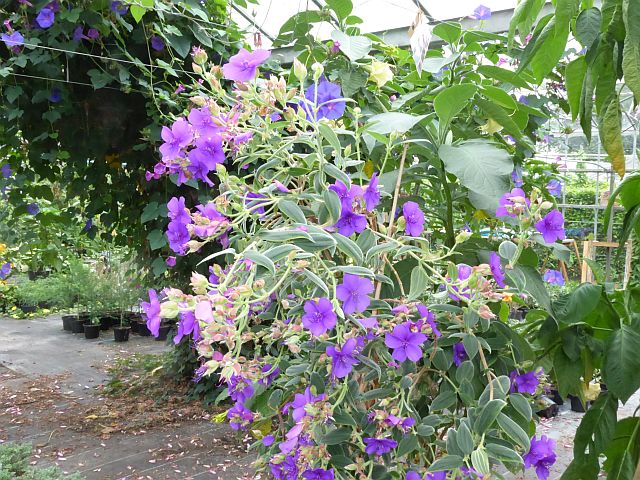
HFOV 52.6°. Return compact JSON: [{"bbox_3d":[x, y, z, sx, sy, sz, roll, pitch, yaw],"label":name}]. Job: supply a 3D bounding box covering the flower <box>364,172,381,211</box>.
[{"bbox_3d":[0.109,-0.101,1.360,0.033,0.078,0.068,7,7,30],"label":"flower"}]

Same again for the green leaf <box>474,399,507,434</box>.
[{"bbox_3d":[0.356,0.368,1.350,0.067,0.075,0.040,1,3,11],"label":"green leaf"}]

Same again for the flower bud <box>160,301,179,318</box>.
[{"bbox_3d":[-0.256,0.118,1.100,0.028,0.031,0.028,0,5,-6],"label":"flower bud"}]

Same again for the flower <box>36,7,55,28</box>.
[{"bbox_3d":[-1.273,-1.032,3.000,0.083,0.095,0.055,-2,12,-18],"label":"flower"}]

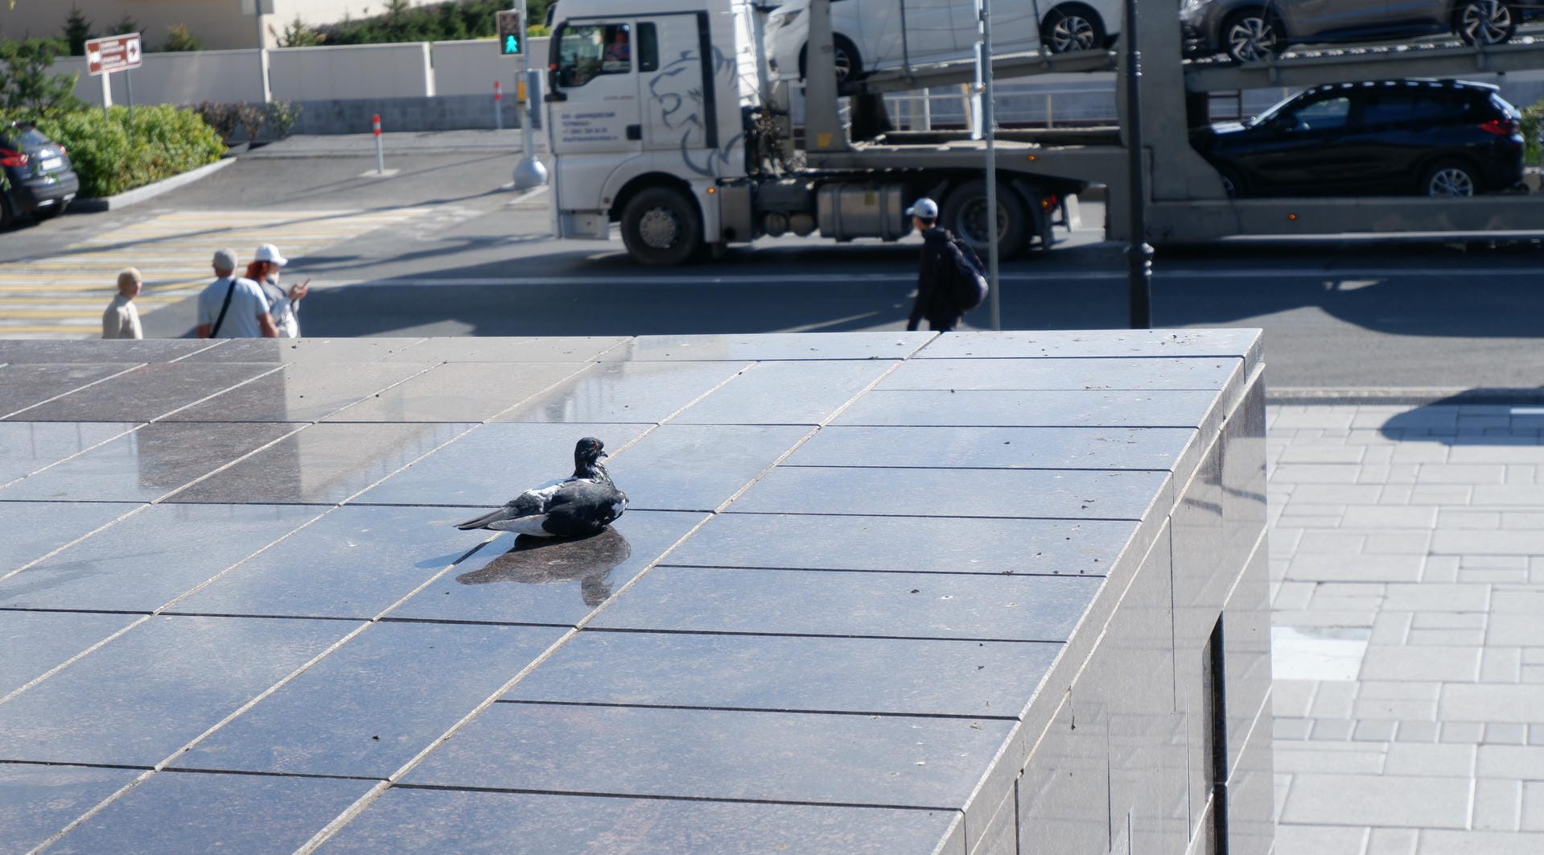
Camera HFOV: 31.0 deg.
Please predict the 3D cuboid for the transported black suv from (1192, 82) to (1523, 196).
[{"bbox_3d":[6.551,-3.197,32.011,4.370,1.526,1.824,0,9,20],"label":"transported black suv"}]

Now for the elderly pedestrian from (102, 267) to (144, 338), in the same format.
[{"bbox_3d":[-4.698,-0.375,20.320,0.330,1.580,0.460,-8,10,-30],"label":"elderly pedestrian"}]

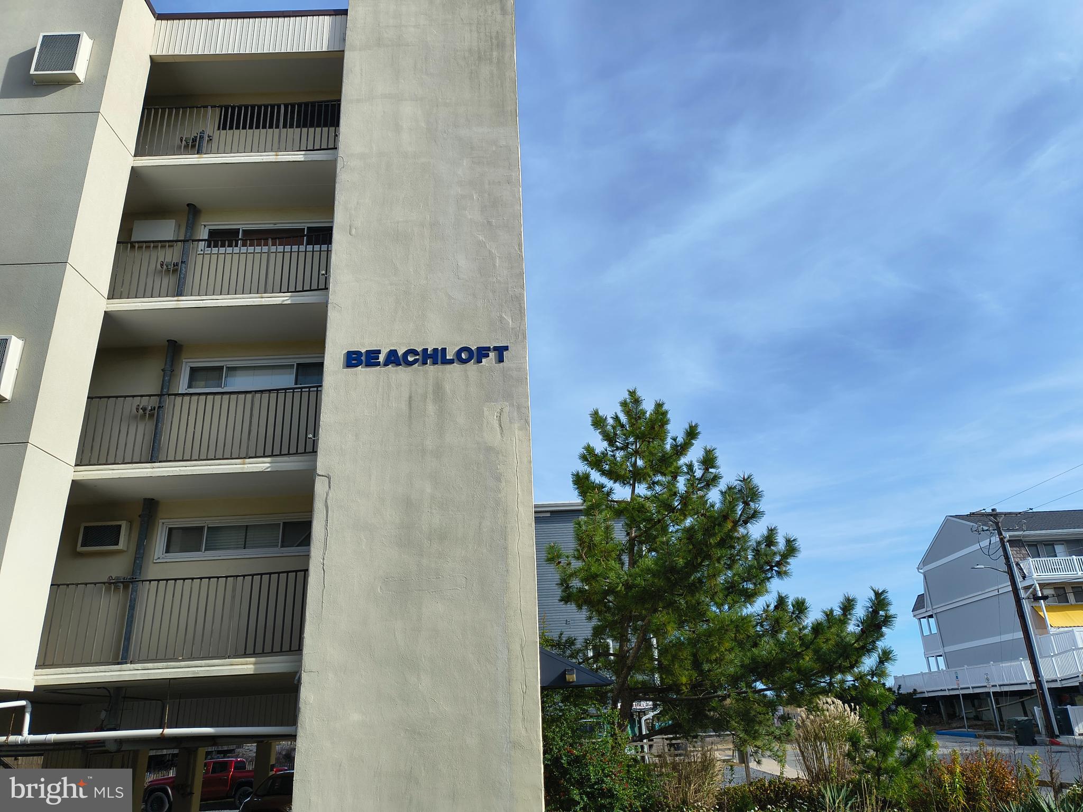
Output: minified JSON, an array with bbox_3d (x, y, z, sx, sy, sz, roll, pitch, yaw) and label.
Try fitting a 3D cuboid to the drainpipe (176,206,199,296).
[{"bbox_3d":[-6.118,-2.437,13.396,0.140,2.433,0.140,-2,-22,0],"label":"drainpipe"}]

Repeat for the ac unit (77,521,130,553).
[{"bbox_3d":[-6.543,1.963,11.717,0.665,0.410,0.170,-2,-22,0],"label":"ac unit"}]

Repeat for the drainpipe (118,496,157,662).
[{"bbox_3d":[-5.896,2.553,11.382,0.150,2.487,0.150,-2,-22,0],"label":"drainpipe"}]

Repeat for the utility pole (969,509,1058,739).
[{"bbox_3d":[22.818,10.098,37.232,2.850,10.500,0.700,-2,-22,0],"label":"utility pole"}]

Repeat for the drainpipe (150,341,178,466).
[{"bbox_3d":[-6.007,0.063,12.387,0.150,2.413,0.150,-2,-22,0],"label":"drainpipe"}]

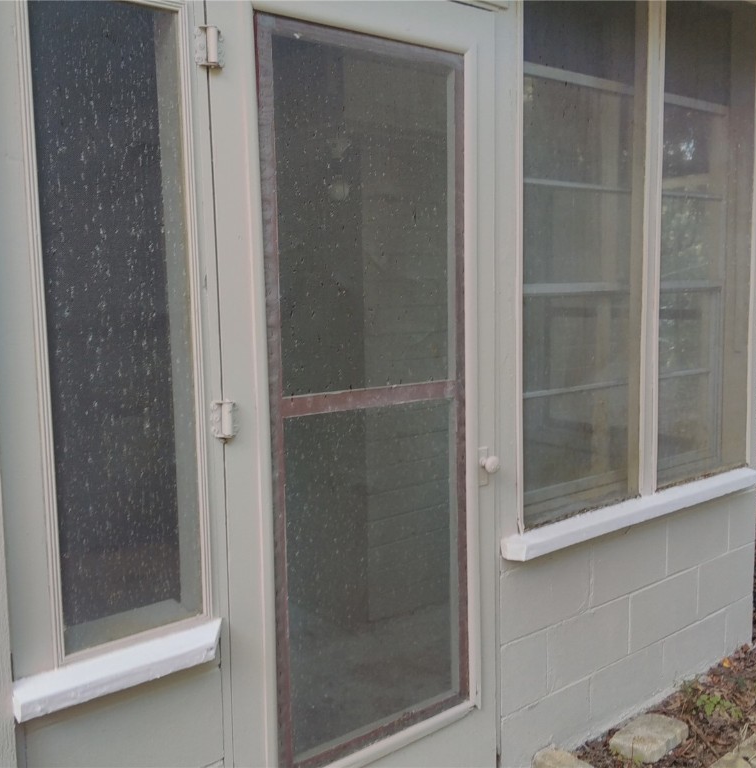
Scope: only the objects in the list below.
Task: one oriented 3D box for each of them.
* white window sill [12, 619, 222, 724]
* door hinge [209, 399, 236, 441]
[{"bbox_3d":[-0.455,0.521,1.528,0.399,0.047,0.066,-6,8,-39],"label":"white window sill"},{"bbox_3d":[-0.300,0.072,1.640,0.056,0.079,0.022,-6,8,-39],"label":"door hinge"}]

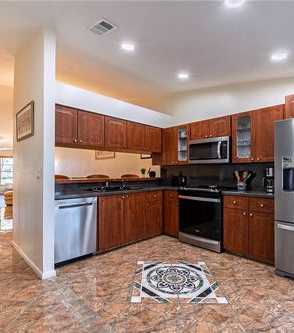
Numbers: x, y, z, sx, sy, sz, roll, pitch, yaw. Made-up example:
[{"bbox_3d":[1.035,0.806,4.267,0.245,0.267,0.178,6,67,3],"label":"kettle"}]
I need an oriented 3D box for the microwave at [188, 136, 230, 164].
[{"bbox_3d":[1.194,-0.256,3.499,0.747,0.428,0.392,-1,-2,44],"label":"microwave"}]

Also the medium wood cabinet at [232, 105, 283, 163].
[{"bbox_3d":[1.742,-0.445,3.017,0.698,0.787,0.322,-1,-2,44],"label":"medium wood cabinet"}]

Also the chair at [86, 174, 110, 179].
[{"bbox_3d":[-0.917,0.765,4.062,0.520,1.130,0.500,-1,-2,44],"label":"chair"}]

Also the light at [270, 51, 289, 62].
[{"bbox_3d":[1.634,-1.365,2.398,0.190,0.040,0.190,11,7,43],"label":"light"}]

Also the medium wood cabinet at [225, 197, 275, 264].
[{"bbox_3d":[1.615,0.870,2.896,0.682,0.865,0.600,-1,-2,44],"label":"medium wood cabinet"}]

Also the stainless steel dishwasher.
[{"bbox_3d":[-1.115,0.834,2.715,0.590,0.860,0.600,1,-2,-44],"label":"stainless steel dishwasher"}]

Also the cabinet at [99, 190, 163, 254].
[{"bbox_3d":[-0.407,0.858,3.390,1.380,0.870,0.600,1,-2,-44],"label":"cabinet"}]

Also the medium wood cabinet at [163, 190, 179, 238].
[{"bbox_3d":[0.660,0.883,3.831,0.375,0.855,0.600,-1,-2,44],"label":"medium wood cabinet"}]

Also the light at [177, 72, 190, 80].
[{"bbox_3d":[0.635,-1.568,3.380,0.180,0.030,0.180,13,8,44],"label":"light"}]

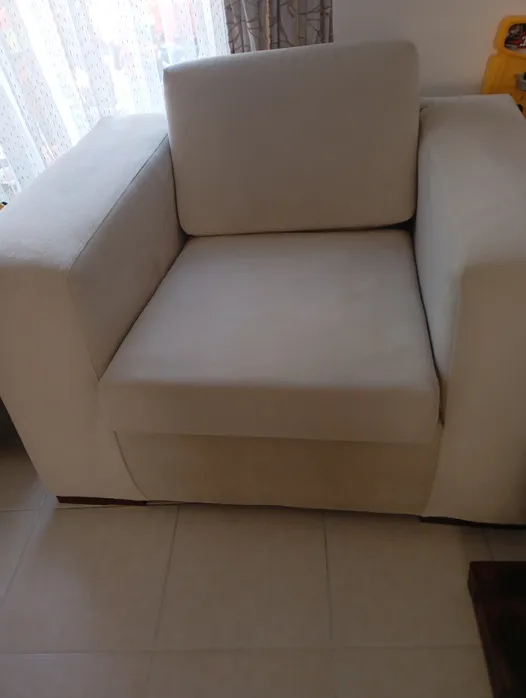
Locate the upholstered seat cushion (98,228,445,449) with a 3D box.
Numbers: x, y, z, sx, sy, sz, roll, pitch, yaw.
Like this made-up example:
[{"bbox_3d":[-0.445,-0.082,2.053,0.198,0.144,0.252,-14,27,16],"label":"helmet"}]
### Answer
[{"bbox_3d":[0.051,-0.075,1.311,0.621,0.155,0.642,1,38,10],"label":"upholstered seat cushion"}]

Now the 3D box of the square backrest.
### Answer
[{"bbox_3d":[0.081,-0.532,1.486,0.621,0.444,0.155,1,21,10],"label":"square backrest"}]

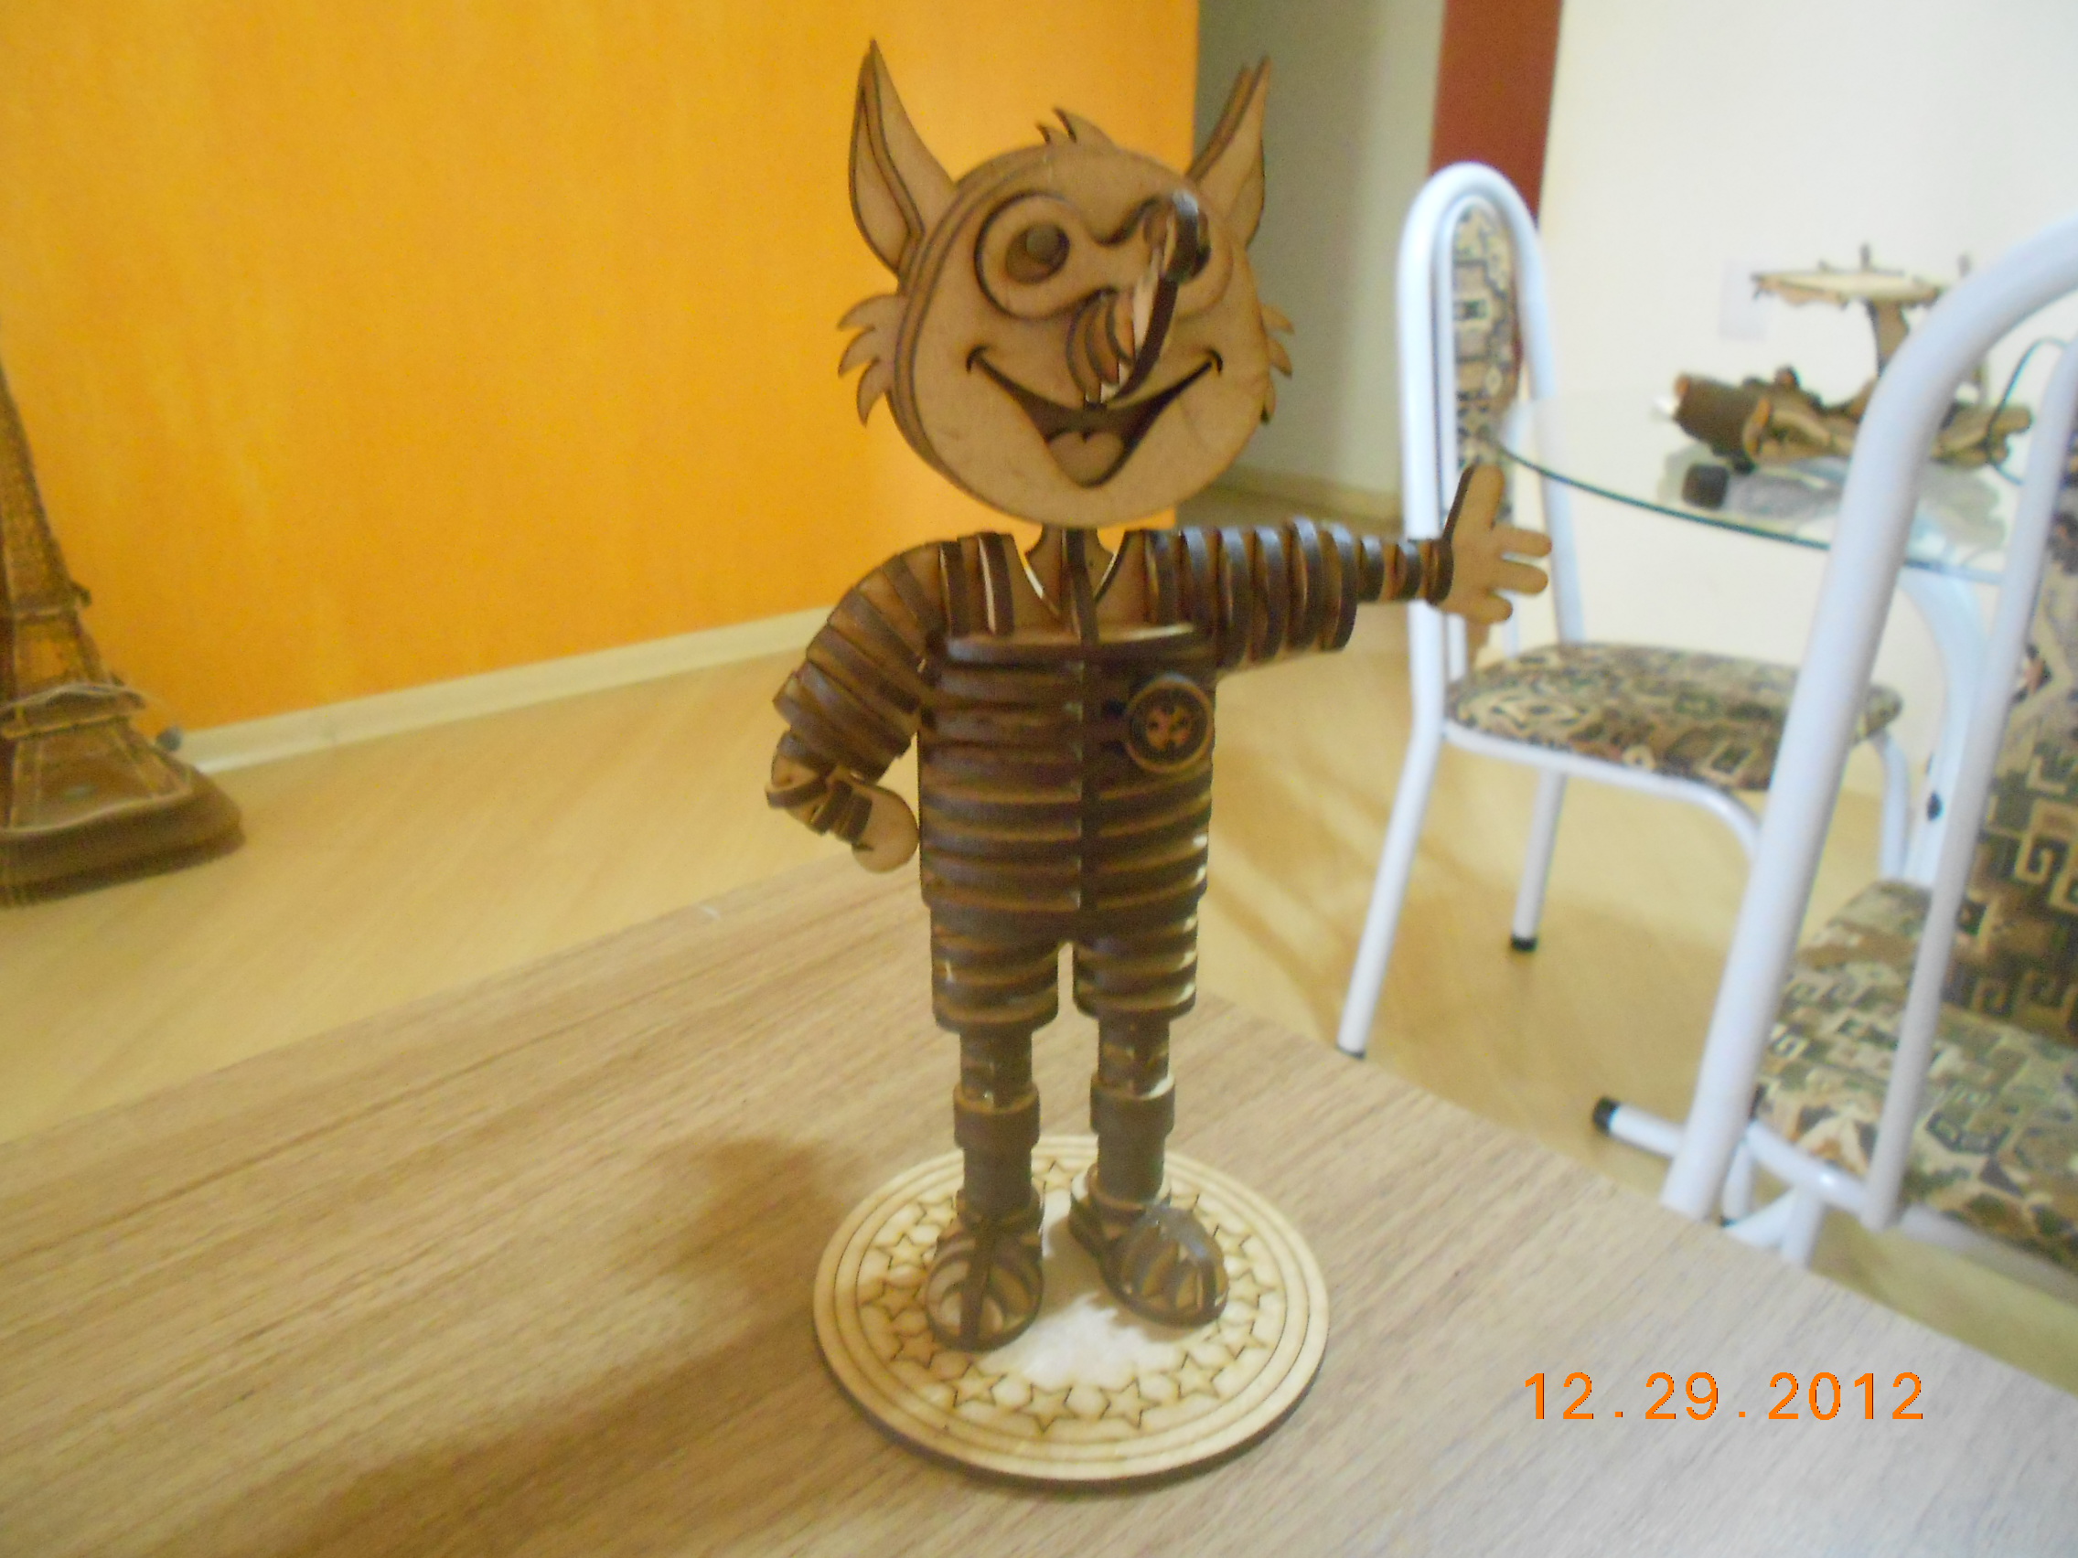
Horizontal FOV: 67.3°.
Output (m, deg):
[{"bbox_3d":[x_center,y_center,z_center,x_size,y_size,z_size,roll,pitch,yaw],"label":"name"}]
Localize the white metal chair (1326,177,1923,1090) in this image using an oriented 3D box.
[{"bbox_3d":[0.635,-0.135,1.664,0.553,0.970,0.434,19,27,41],"label":"white metal chair"}]

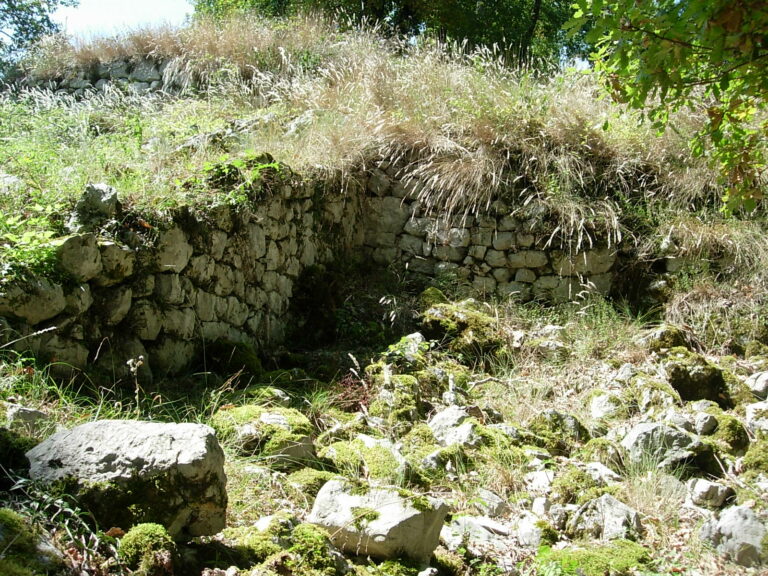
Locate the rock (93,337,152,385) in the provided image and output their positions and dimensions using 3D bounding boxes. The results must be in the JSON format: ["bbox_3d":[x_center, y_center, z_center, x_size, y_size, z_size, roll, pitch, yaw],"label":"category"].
[{"bbox_3d":[-1.706,0.473,5.500,0.360,0.300,0.290,-6,10,-35],"label":"rock"}]

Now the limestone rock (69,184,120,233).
[{"bbox_3d":[-1.861,-0.516,5.400,0.320,0.290,0.270,-3,9,-20],"label":"limestone rock"}]

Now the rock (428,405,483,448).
[{"bbox_3d":[0.414,0.813,4.901,0.310,0.256,0.263,0,5,0],"label":"rock"}]

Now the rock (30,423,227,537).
[{"bbox_3d":[-1.093,0.813,3.580,0.820,0.370,0.520,-1,8,-5],"label":"rock"}]

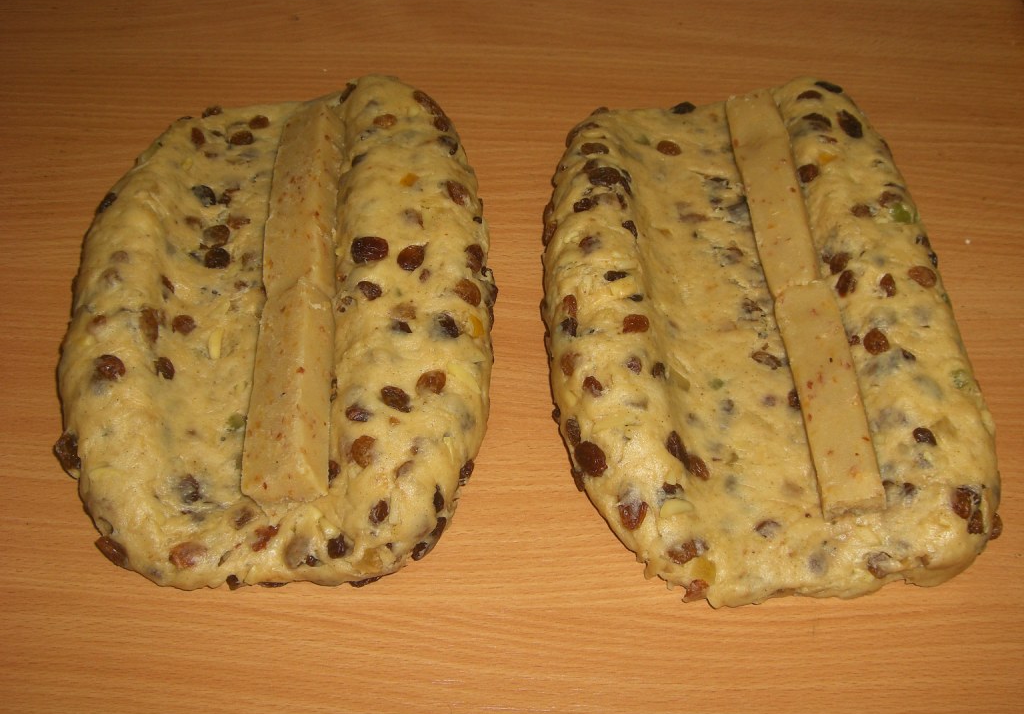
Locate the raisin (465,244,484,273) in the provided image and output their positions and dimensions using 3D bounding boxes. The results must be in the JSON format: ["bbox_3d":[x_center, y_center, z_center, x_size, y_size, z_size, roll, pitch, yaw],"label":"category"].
[{"bbox_3d":[-0.019,-0.051,0.581,0.010,0.008,0.017,-10,56,-7],"label":"raisin"}]

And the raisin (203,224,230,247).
[{"bbox_3d":[-0.149,-0.062,0.571,0.013,0.007,0.011,-9,55,-7],"label":"raisin"}]

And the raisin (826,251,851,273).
[{"bbox_3d":[0.156,-0.045,0.537,0.011,0.008,0.011,-16,55,-12],"label":"raisin"}]

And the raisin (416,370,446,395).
[{"bbox_3d":[-0.038,0.013,0.536,0.015,0.007,0.010,-31,65,-31],"label":"raisin"}]

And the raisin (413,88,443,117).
[{"bbox_3d":[-0.045,-0.136,0.601,0.018,0.009,0.010,36,61,24],"label":"raisin"}]

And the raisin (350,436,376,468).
[{"bbox_3d":[-0.063,0.040,0.471,0.010,0.009,0.015,0,53,0],"label":"raisin"}]

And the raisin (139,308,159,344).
[{"bbox_3d":[-0.183,-0.015,0.567,0.008,0.006,0.020,-7,55,-20],"label":"raisin"}]

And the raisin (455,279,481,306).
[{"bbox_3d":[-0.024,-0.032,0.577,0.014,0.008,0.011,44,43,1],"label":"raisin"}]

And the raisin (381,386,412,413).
[{"bbox_3d":[-0.050,0.019,0.489,0.017,0.007,0.009,35,61,23],"label":"raisin"}]

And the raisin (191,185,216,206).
[{"bbox_3d":[-0.160,-0.083,0.584,0.015,0.006,0.009,36,62,23],"label":"raisin"}]

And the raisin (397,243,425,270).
[{"bbox_3d":[-0.048,-0.047,0.530,0.013,0.009,0.013,-20,56,-15],"label":"raisin"}]

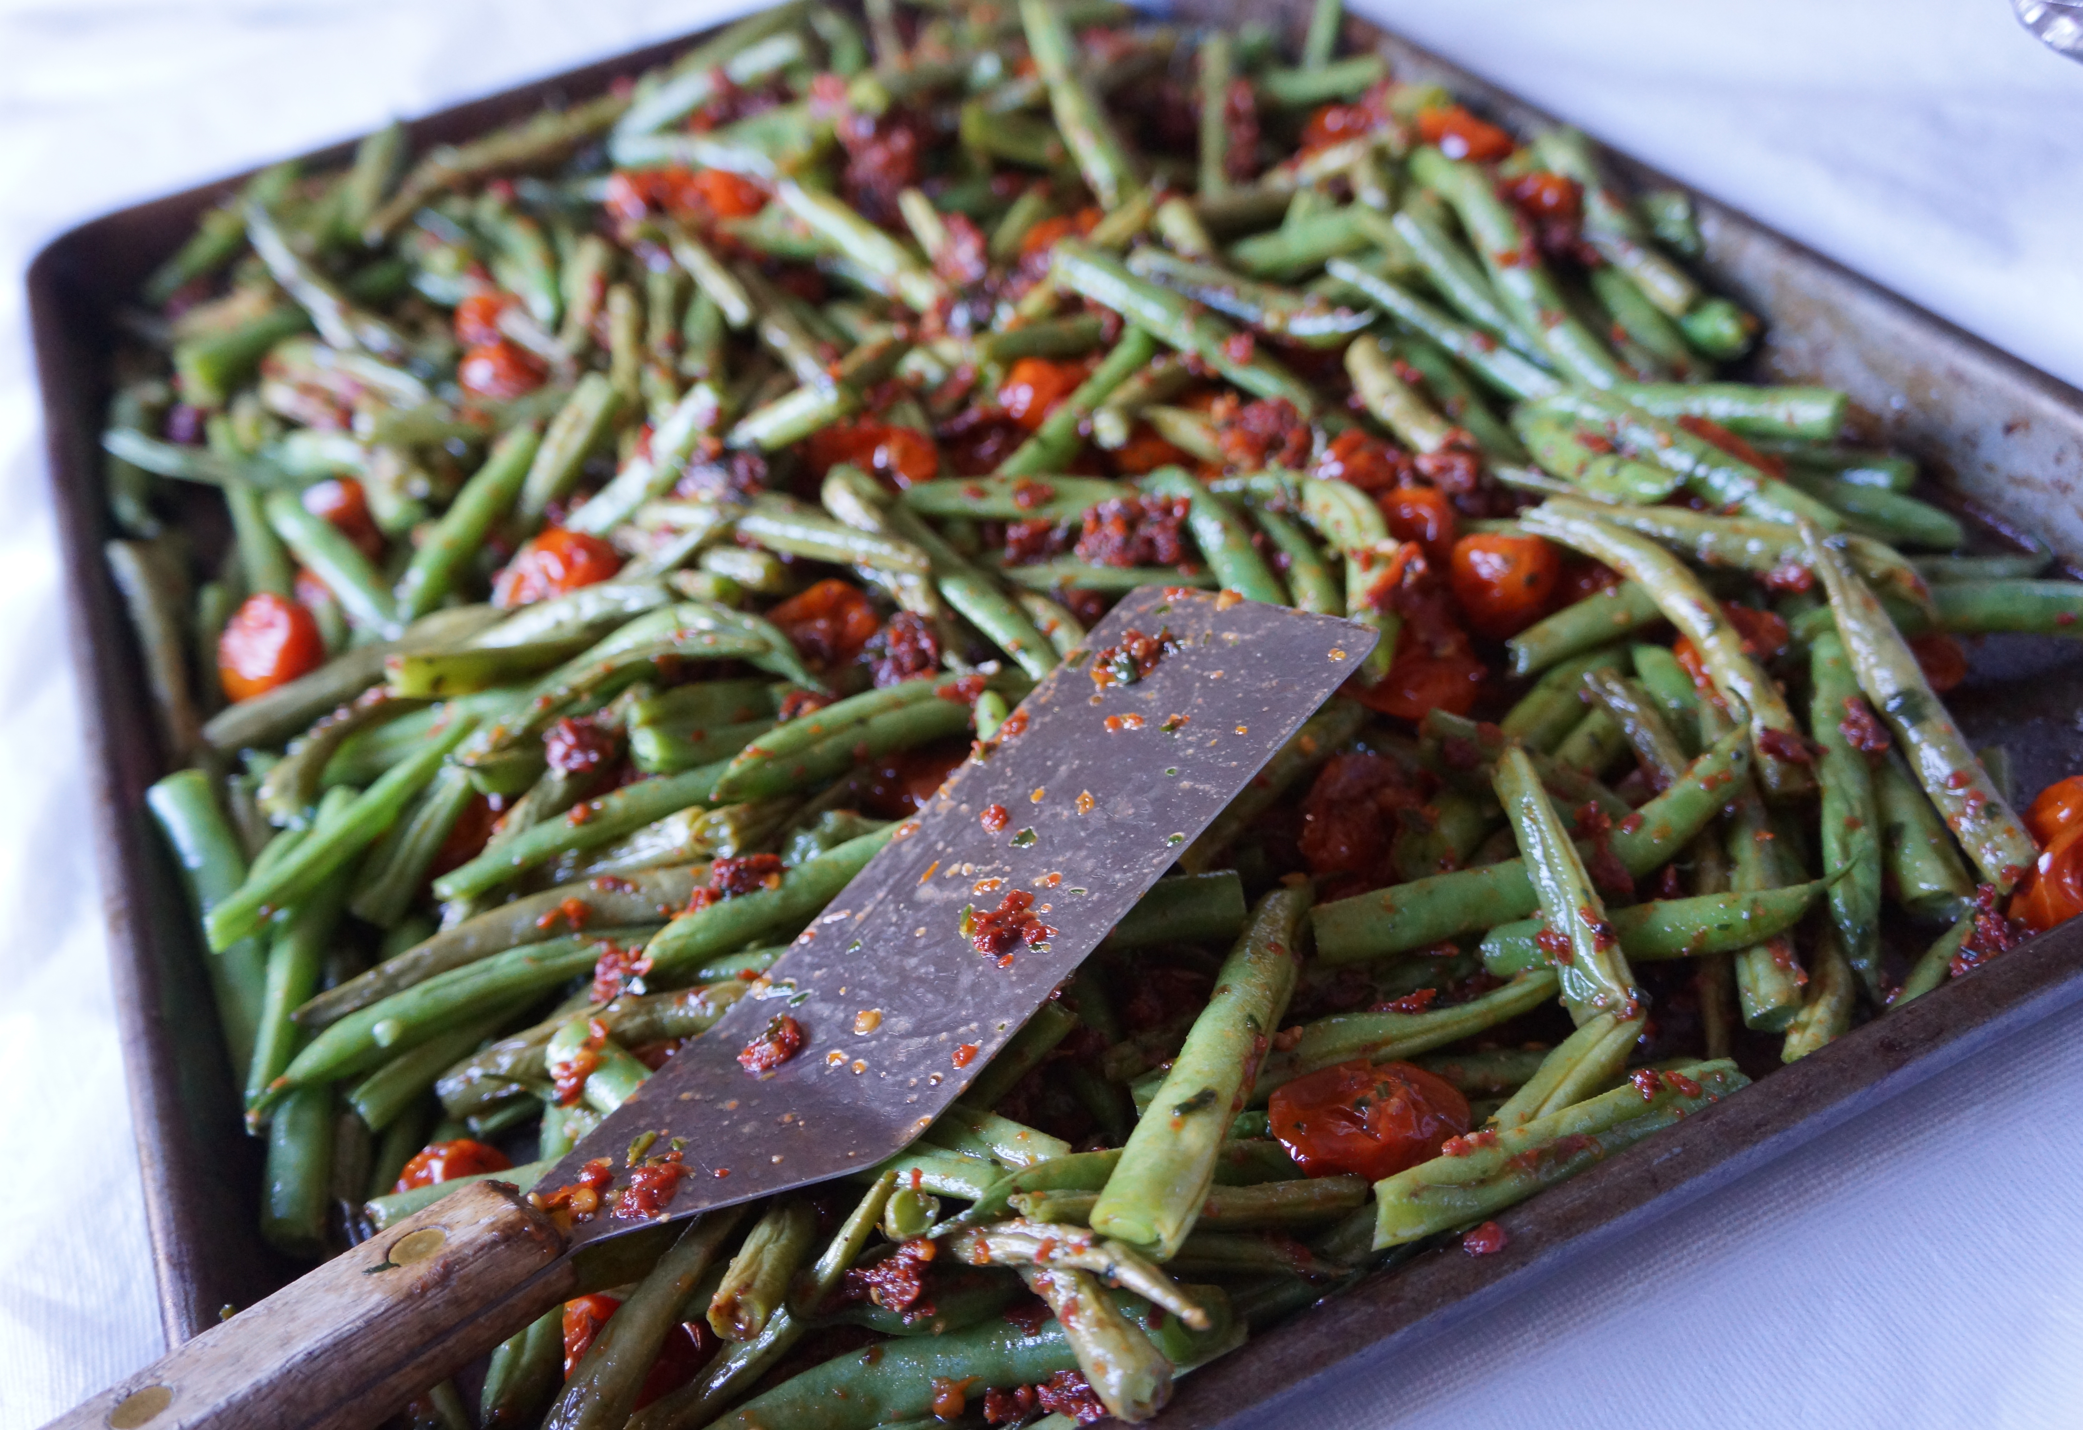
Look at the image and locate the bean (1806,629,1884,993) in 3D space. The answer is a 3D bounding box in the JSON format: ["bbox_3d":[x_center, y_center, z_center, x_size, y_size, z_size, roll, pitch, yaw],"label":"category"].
[{"bbox_3d":[0.121,0.012,0.293,0.009,0.009,0.070,2,48,13],"label":"bean"}]

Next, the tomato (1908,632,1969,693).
[{"bbox_3d":[0.145,-0.010,0.320,0.015,0.012,0.015,12,44,24],"label":"tomato"}]

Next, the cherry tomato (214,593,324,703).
[{"bbox_3d":[-0.146,-0.013,0.373,0.020,0.019,0.020,-26,42,-19],"label":"cherry tomato"}]

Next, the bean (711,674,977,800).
[{"bbox_3d":[-0.033,0.004,0.332,0.049,0.010,0.013,-21,41,-13],"label":"bean"}]

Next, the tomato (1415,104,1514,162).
[{"bbox_3d":[0.099,-0.135,0.458,0.018,0.014,0.024,-30,43,-21],"label":"tomato"}]

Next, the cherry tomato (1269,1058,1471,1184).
[{"bbox_3d":[0.043,0.054,0.260,0.026,0.013,0.019,-6,40,5],"label":"cherry tomato"}]

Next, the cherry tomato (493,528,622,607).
[{"bbox_3d":[-0.092,-0.028,0.375,0.025,0.017,0.019,-14,40,-3],"label":"cherry tomato"}]

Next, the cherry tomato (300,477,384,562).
[{"bbox_3d":[-0.144,-0.040,0.405,0.019,0.018,0.019,-25,42,-16],"label":"cherry tomato"}]

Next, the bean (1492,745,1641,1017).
[{"bbox_3d":[0.073,0.023,0.282,0.008,0.008,0.056,-9,38,2],"label":"bean"}]

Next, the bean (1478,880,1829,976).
[{"bbox_3d":[0.088,0.030,0.279,0.051,0.008,0.011,-10,40,0],"label":"bean"}]

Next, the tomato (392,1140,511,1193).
[{"bbox_3d":[-0.083,0.068,0.277,0.019,0.015,0.018,-6,40,5],"label":"tomato"}]

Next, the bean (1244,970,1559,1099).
[{"bbox_3d":[0.049,0.044,0.269,0.051,0.007,0.008,-18,40,-8],"label":"bean"}]

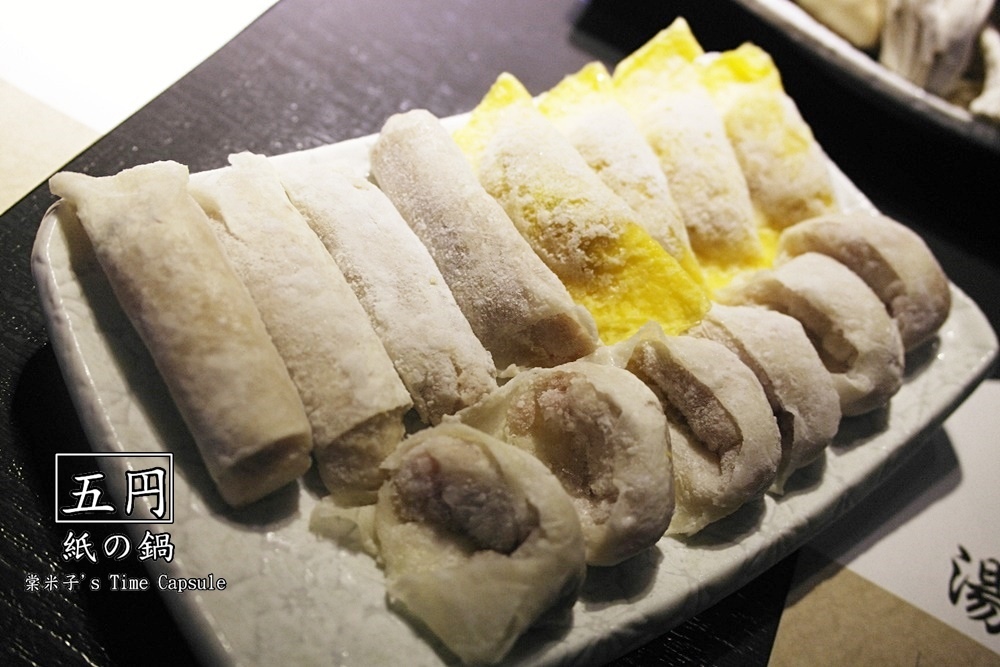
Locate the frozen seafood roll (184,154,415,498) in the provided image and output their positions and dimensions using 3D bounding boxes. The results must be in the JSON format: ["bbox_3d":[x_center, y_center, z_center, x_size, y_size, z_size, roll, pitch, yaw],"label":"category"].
[{"bbox_3d":[-0.047,-0.003,0.232,0.025,0.023,0.083,-17,67,-30],"label":"frozen seafood roll"}]

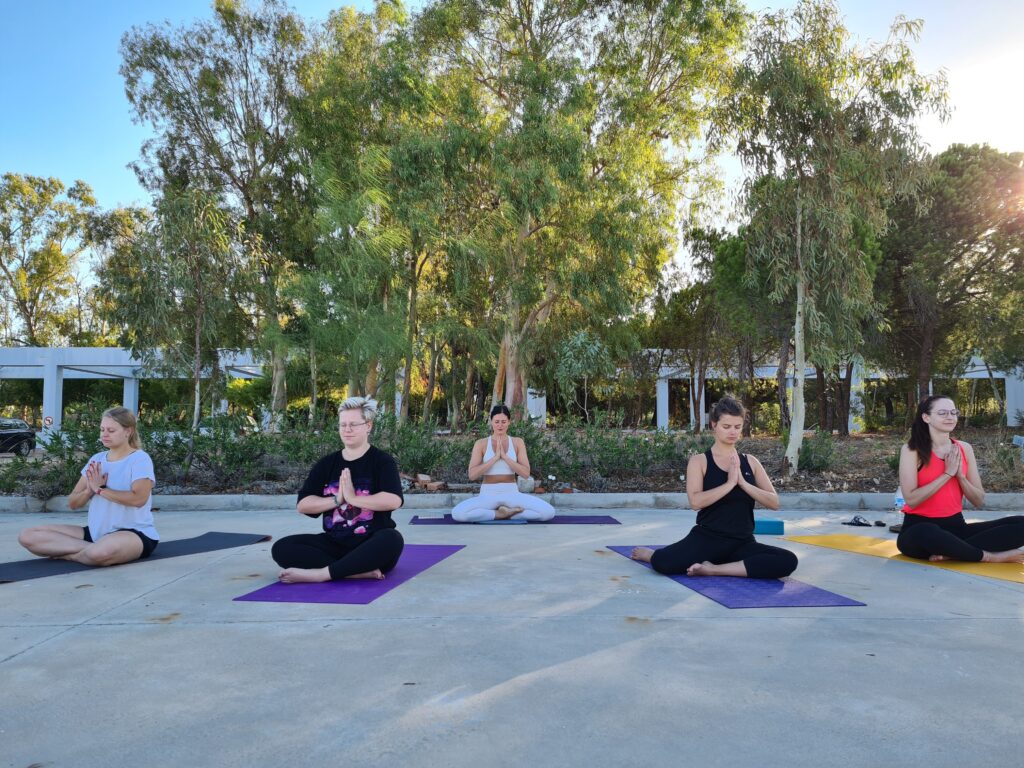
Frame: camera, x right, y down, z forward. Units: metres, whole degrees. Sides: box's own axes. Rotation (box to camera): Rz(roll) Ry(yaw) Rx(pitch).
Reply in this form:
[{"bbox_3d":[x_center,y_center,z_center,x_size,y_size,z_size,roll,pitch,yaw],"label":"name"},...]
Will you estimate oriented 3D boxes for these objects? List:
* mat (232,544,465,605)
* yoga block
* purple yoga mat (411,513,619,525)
[{"bbox_3d":[-0.746,0.978,4.119,0.605,0.010,1.788,-1,-4,10],"label":"mat"},{"bbox_3d":[1.860,1.049,5.646,0.230,0.096,0.150,0,-4,4],"label":"yoga block"},{"bbox_3d":[0.021,1.153,6.529,1.725,0.010,0.611,0,-4,-2],"label":"purple yoga mat"}]

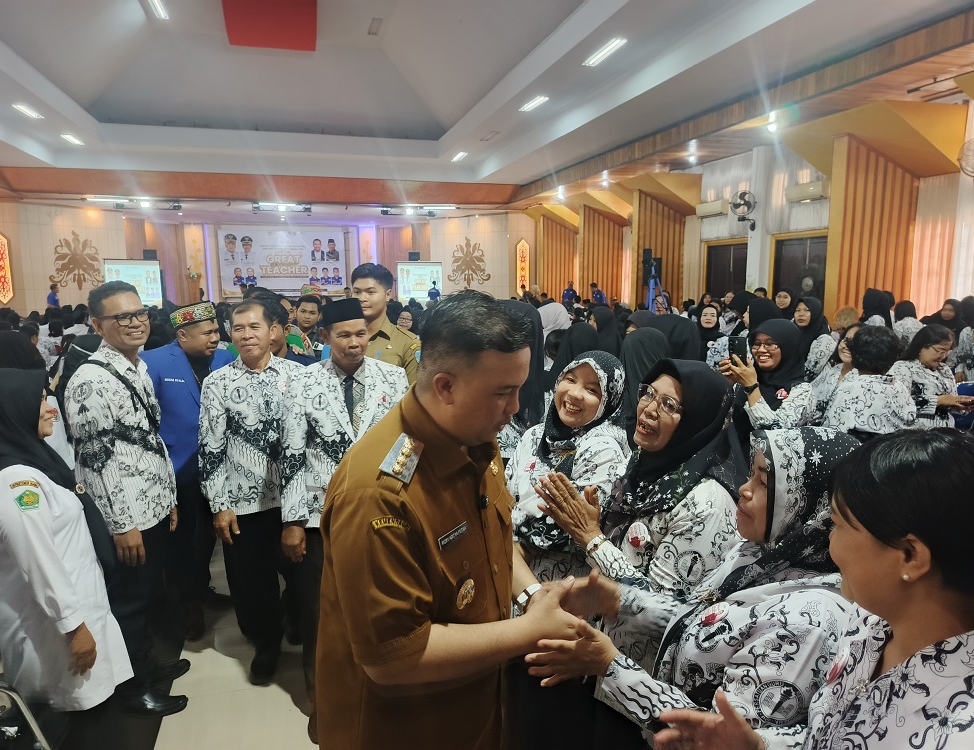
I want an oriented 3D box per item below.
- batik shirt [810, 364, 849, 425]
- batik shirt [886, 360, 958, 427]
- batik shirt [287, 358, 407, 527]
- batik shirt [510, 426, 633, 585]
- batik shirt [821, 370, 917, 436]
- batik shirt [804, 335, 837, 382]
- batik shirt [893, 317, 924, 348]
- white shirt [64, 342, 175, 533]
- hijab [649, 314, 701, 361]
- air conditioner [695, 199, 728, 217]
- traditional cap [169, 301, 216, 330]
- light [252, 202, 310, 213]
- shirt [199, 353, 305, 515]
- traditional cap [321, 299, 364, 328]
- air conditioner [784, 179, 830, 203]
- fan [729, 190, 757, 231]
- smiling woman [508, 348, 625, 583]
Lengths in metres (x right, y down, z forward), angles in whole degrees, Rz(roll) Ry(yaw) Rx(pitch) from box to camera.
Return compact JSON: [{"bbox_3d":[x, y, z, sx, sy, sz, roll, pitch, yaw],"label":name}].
[{"bbox_3d":[1.918,0.245,3.574,0.450,0.640,0.300,7,11,40],"label":"batik shirt"},{"bbox_3d":[2.332,0.142,3.550,0.300,0.480,0.380,6,10,36],"label":"batik shirt"},{"bbox_3d":[-0.541,0.256,2.593,0.470,0.670,0.290,-3,9,-17],"label":"batik shirt"},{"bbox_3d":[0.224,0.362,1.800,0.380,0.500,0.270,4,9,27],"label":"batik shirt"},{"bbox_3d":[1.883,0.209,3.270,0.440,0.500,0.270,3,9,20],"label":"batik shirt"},{"bbox_3d":[2.333,0.033,4.806,0.460,0.660,0.290,5,10,35],"label":"batik shirt"},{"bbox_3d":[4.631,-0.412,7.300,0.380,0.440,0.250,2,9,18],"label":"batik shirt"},{"bbox_3d":[-1.498,0.254,2.700,0.280,0.750,0.460,4,9,28],"label":"white shirt"},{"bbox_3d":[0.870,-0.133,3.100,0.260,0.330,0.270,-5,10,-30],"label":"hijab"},{"bbox_3d":[4.739,-3.522,14.090,0.200,0.290,0.870,-3,9,-16],"label":"air conditioner"},{"bbox_3d":[-1.319,-0.269,2.980,0.200,0.095,0.180,-9,6,16],"label":"traditional cap"},{"bbox_3d":[-6.929,-5.648,22.403,1.950,0.290,0.320,-3,9,-16],"label":"light"},{"bbox_3d":[-0.986,0.237,2.782,0.470,0.660,0.280,-4,9,-25],"label":"shirt"},{"bbox_3d":[-0.553,-0.237,2.542,0.165,0.095,0.215,-13,10,-31],"label":"traditional cap"},{"bbox_3d":[5.497,-3.179,11.510,0.200,0.290,0.870,-3,9,-16],"label":"air conditioner"},{"bbox_3d":[4.998,-3.205,12.946,0.500,0.720,0.380,6,11,38],"label":"fan"},{"bbox_3d":[0.254,0.669,2.027,0.460,1.491,0.380,3,9,22],"label":"smiling woman"}]

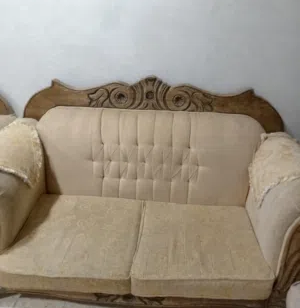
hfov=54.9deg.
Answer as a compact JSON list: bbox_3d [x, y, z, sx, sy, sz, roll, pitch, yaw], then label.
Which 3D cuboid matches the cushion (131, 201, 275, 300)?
[{"bbox_3d":[0.246,0.474,1.547,0.630,0.135,0.575,2,27,1],"label":"cushion"}]

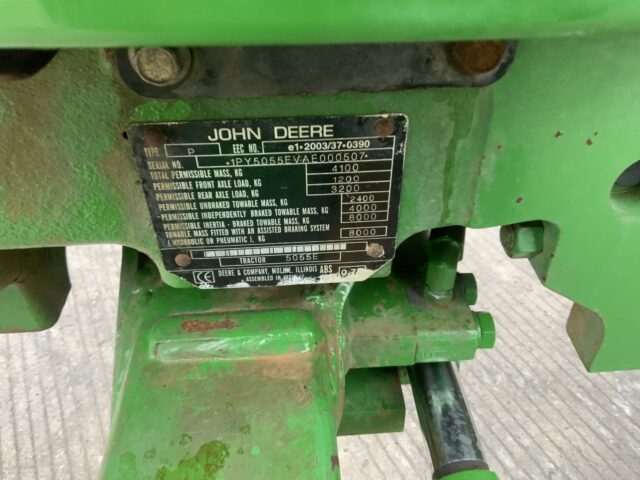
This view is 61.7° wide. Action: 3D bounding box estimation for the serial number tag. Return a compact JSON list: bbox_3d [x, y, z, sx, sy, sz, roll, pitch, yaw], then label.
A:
[{"bbox_3d":[-0.021,-0.014,0.261,0.120,0.099,0.003,-3,40,-2],"label":"serial number tag"}]

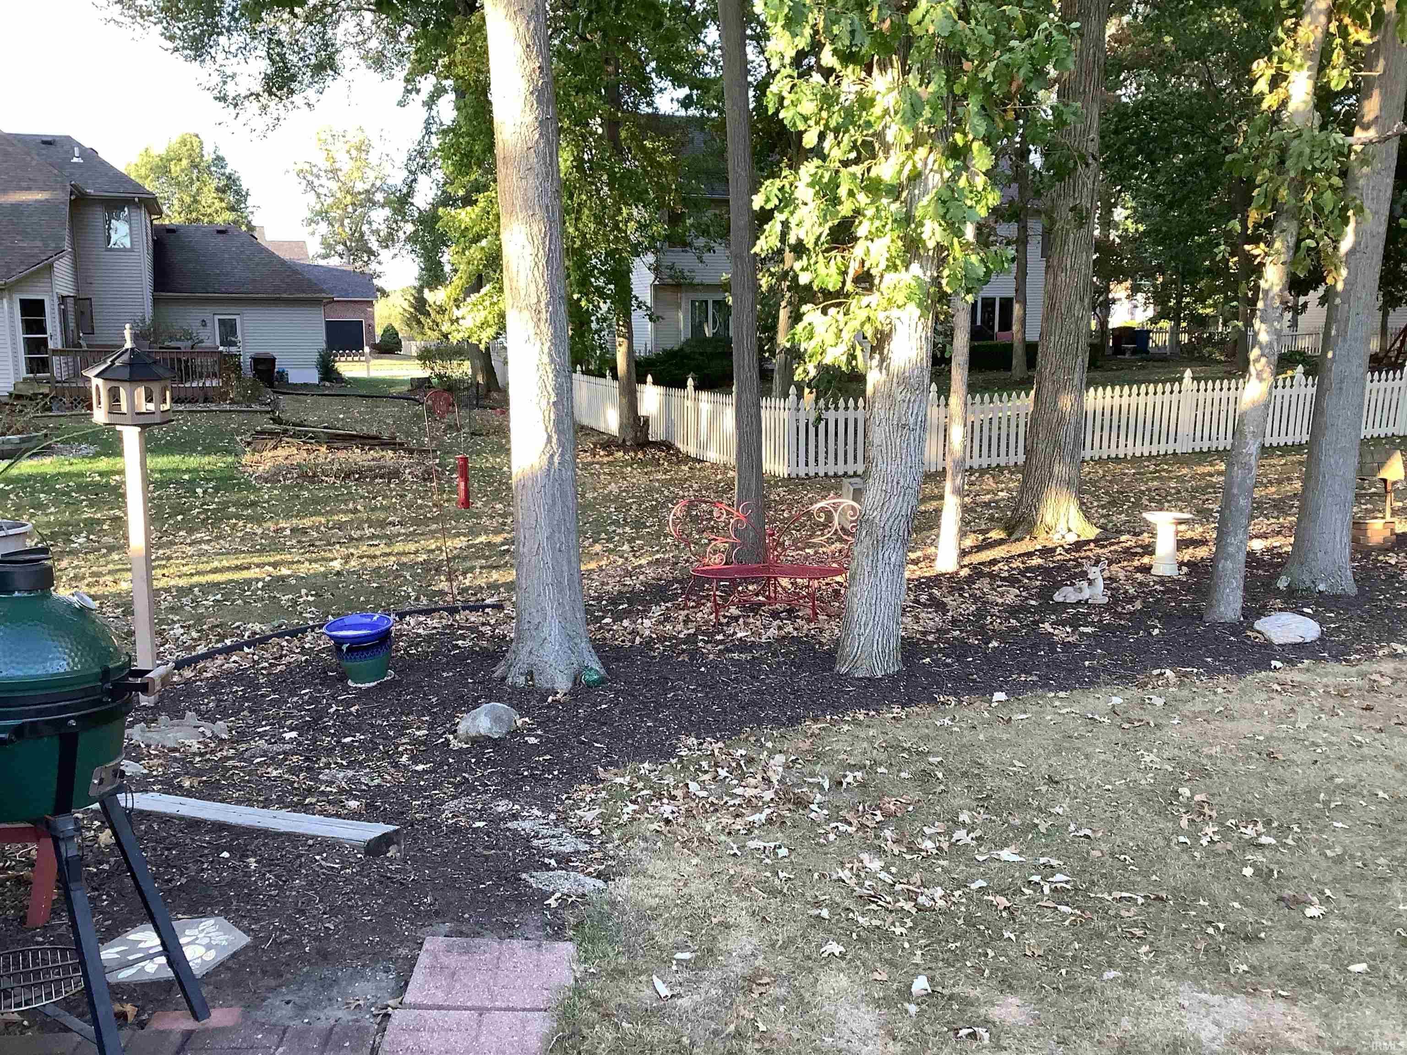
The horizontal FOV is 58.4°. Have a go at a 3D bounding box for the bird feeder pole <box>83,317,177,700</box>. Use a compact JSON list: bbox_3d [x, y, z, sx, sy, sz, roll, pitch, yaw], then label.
[{"bbox_3d":[-3.185,-0.064,7.062,0.520,2.129,0.520,-1,9,-5],"label":"bird feeder pole"}]

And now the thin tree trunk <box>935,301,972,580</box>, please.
[{"bbox_3d":[2.207,-0.826,11.027,0.220,2.396,0.200,1,9,0],"label":"thin tree trunk"}]

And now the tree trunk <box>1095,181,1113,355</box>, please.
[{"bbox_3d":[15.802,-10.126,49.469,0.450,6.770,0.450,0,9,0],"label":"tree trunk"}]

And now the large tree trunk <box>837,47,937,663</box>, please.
[{"bbox_3d":[1.091,-0.948,7.542,0.480,3.699,0.450,1,9,0],"label":"large tree trunk"}]

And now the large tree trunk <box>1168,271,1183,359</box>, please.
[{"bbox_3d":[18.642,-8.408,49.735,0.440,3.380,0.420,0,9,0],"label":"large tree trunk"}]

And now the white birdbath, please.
[{"bbox_3d":[4.047,0.126,10.994,0.448,0.516,0.448,0,9,0],"label":"white birdbath"}]

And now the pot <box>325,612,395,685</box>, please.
[{"bbox_3d":[-2.044,0.745,7.618,0.424,0.350,0.424,-4,9,0],"label":"pot"}]

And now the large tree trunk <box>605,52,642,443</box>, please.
[{"bbox_3d":[-1.531,-4.996,23.154,0.500,6.960,0.450,-2,9,0],"label":"large tree trunk"}]

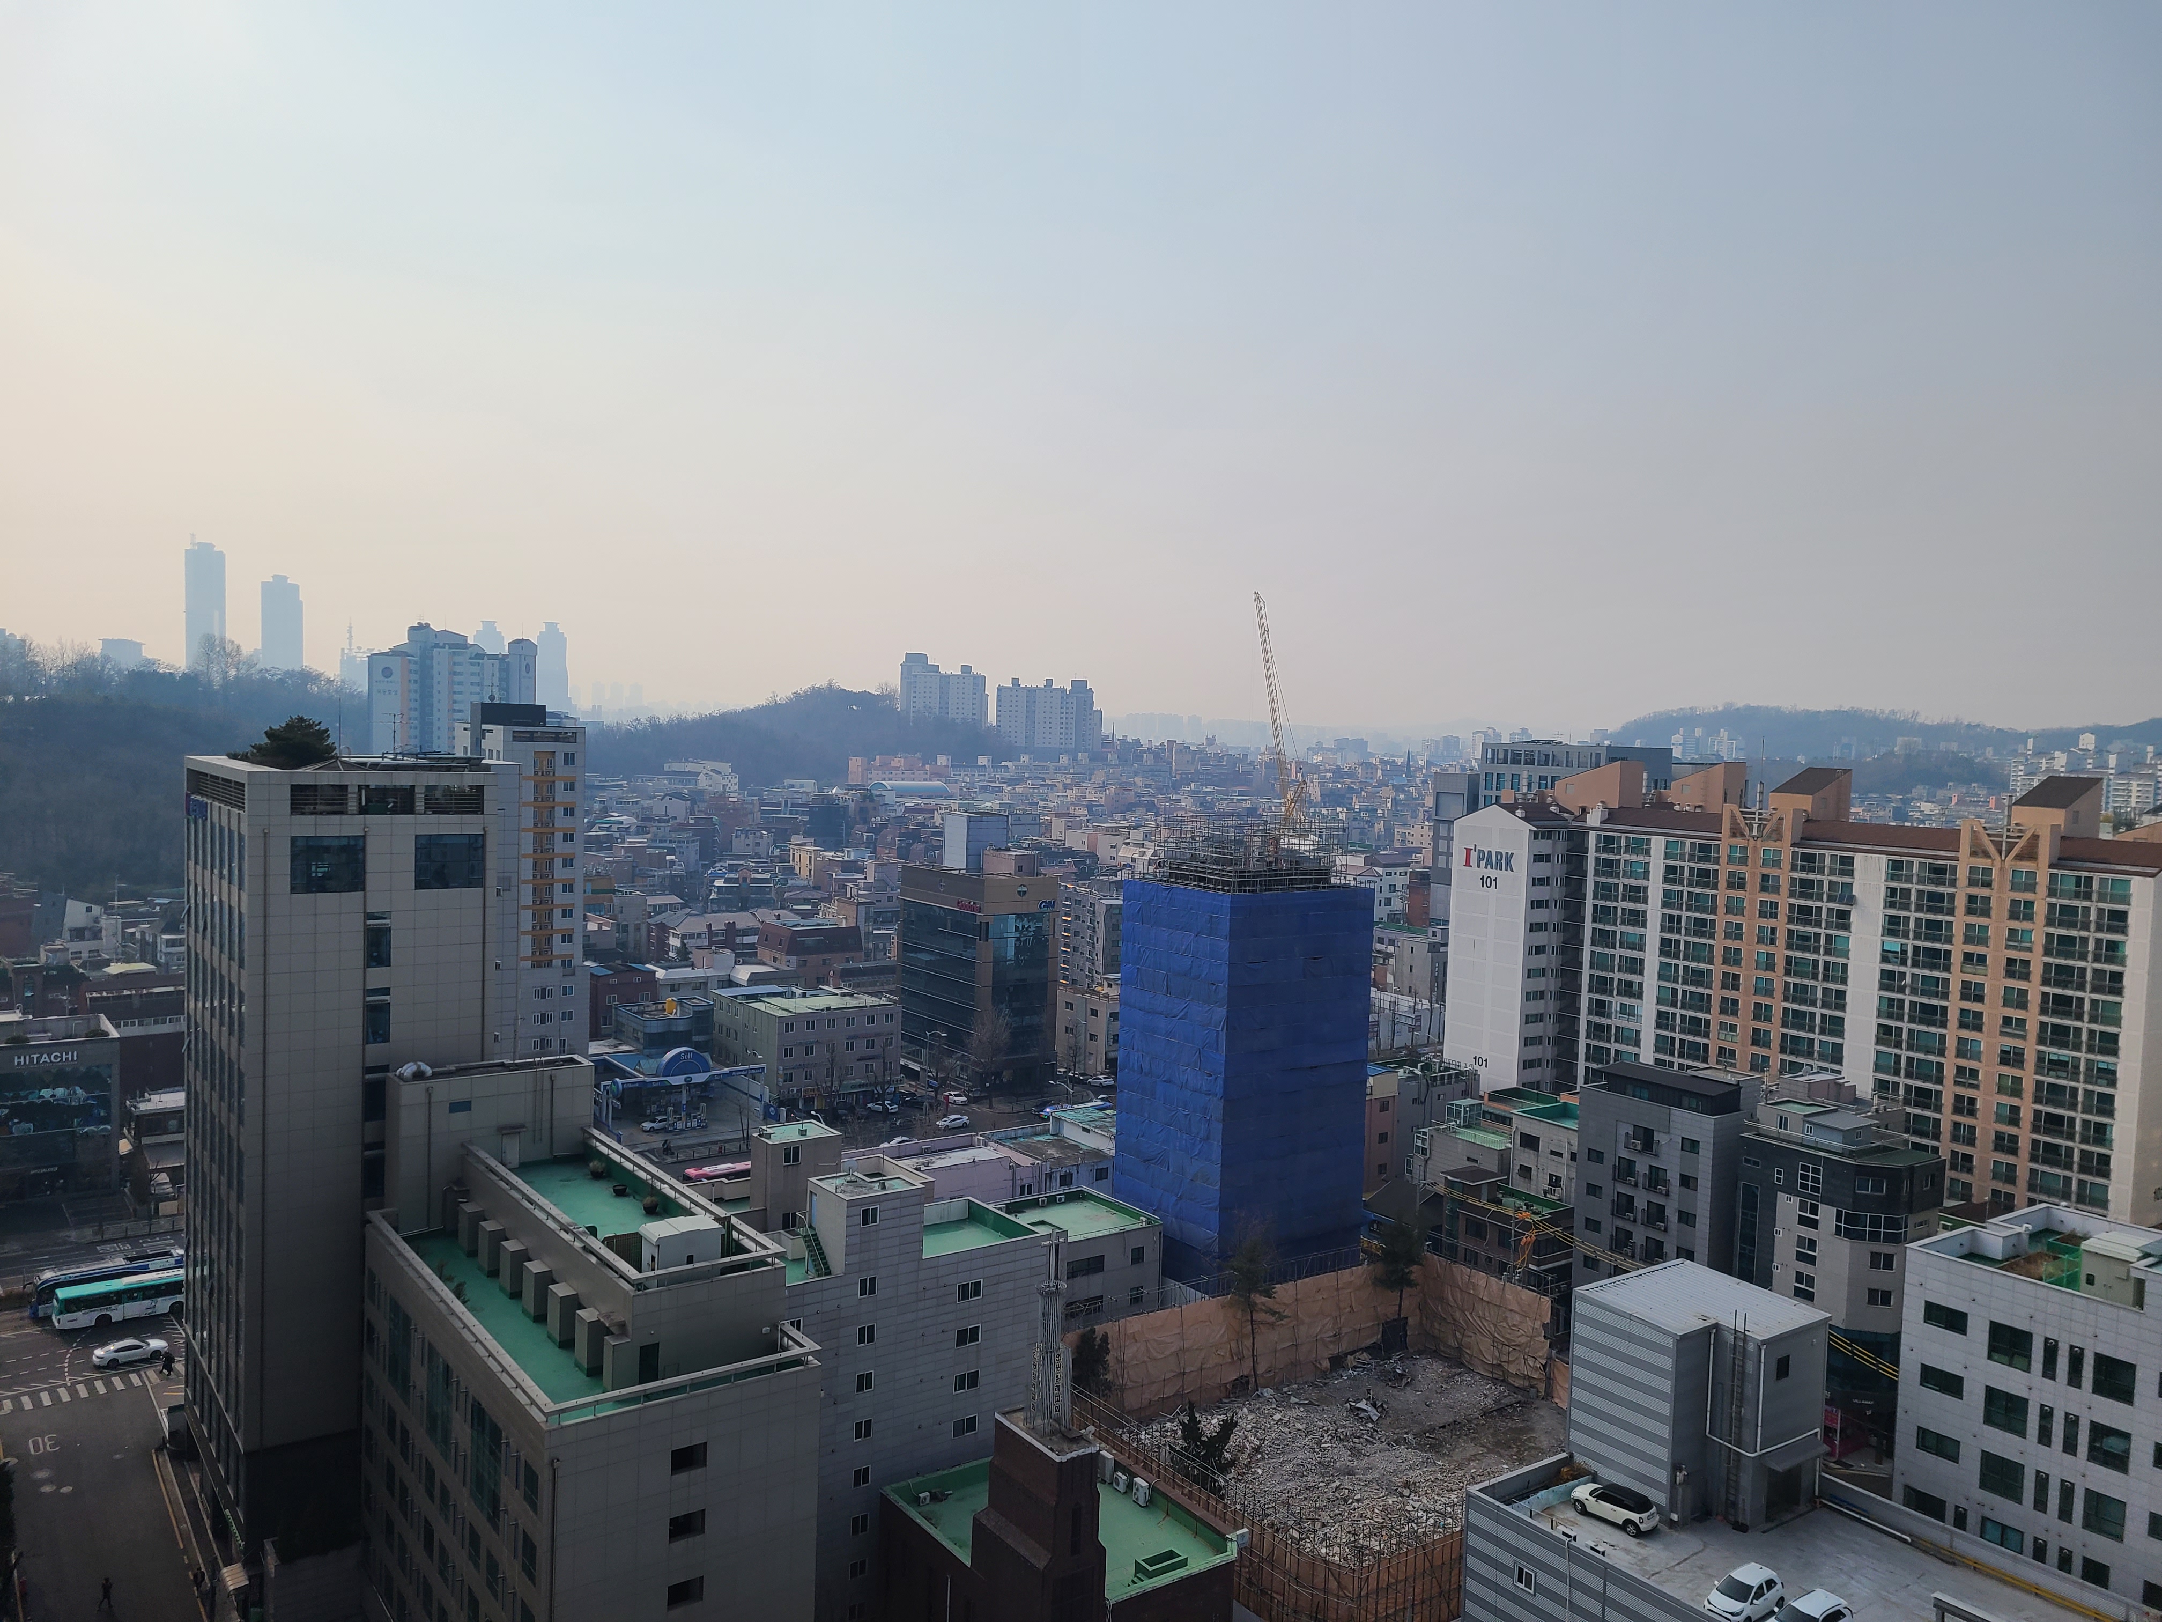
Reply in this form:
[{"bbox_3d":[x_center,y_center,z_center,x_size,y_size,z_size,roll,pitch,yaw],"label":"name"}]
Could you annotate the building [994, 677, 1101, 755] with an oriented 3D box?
[{"bbox_3d":[-17.290,-49.830,875.000,54.000,42.320,15.000,2,3,-1],"label":"building"}]

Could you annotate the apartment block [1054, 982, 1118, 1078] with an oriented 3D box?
[{"bbox_3d":[4.030,34.050,252.350,9.500,12.800,13.000,0,3,-35],"label":"apartment block"}]

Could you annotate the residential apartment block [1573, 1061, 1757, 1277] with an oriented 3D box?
[{"bbox_3d":[46.167,33.152,127.298,7.300,27.000,12.400,0,4,-35],"label":"residential apartment block"}]

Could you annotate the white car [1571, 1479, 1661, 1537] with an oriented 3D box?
[{"bbox_3d":[22.664,29.185,68.285,1.683,1.407,3.710,-1,4,-40],"label":"white car"}]

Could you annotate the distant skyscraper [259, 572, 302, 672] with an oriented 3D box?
[{"bbox_3d":[-935.770,-170.950,1900.000,38.000,209.490,36.000,0,3,-26],"label":"distant skyscraper"}]

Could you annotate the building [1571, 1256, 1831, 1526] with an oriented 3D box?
[{"bbox_3d":[26.968,25.665,71.137,7.800,8.400,7.500,0,4,-35],"label":"building"}]

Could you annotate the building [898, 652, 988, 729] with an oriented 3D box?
[{"bbox_3d":[-73.640,-61.220,885.000,46.000,49.710,15.000,2,3,-5],"label":"building"}]

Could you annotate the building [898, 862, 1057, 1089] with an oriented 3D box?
[{"bbox_3d":[-15.920,24.240,245.380,12.600,31.000,24.500,0,3,-35],"label":"building"}]

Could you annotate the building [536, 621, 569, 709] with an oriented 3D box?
[{"bbox_3d":[-621.056,-145.508,1904.090,35.000,150.000,35.000,1,3,-19],"label":"building"}]

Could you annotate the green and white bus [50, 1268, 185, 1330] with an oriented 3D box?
[{"bbox_3d":[-75.126,38.942,129.356,11.000,3.200,2.500,-1,4,-38],"label":"green and white bus"}]

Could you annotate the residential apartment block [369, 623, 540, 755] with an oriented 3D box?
[{"bbox_3d":[-187.410,-26.990,485.000,46.000,56.500,20.000,1,3,-21],"label":"residential apartment block"}]

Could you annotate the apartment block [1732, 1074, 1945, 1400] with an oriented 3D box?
[{"bbox_3d":[58.037,34.701,124.495,8.800,25.000,11.900,0,4,-35],"label":"apartment block"}]

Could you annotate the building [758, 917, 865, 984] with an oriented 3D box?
[{"bbox_3d":[-44.540,25.700,268.690,13.400,14.500,11.000,0,3,-35],"label":"building"}]

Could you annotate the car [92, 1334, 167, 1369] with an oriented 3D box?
[{"bbox_3d":[-70.789,40.396,121.340,4.850,1.460,1.870,0,4,-37],"label":"car"}]

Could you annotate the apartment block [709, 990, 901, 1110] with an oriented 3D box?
[{"bbox_3d":[-36.548,31.055,217.328,18.000,11.900,20.500,0,4,-35],"label":"apartment block"}]

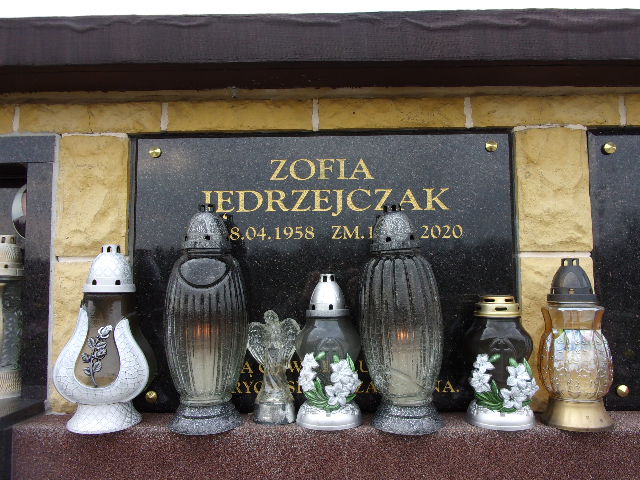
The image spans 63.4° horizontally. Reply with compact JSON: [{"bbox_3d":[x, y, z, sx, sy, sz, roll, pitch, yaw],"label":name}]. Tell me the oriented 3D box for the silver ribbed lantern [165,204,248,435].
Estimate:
[{"bbox_3d":[-0.178,0.115,0.812,0.125,0.338,0.125,0,-5,-7],"label":"silver ribbed lantern"}]

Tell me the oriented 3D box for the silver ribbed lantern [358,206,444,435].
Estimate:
[{"bbox_3d":[0.128,0.114,0.797,0.125,0.333,0.125,-1,-5,0],"label":"silver ribbed lantern"}]

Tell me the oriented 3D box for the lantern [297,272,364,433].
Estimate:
[{"bbox_3d":[0.014,0.169,0.812,0.101,0.229,0.102,-1,-5,0],"label":"lantern"}]

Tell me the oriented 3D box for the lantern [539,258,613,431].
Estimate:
[{"bbox_3d":[0.389,0.153,0.789,0.102,0.248,0.102,-1,-5,0],"label":"lantern"}]

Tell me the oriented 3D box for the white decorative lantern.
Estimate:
[{"bbox_3d":[-0.333,0.147,0.800,0.143,0.276,0.133,0,-5,-8],"label":"white decorative lantern"}]

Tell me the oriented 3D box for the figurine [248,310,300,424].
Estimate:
[{"bbox_3d":[-0.074,0.201,0.838,0.083,0.169,0.073,0,-5,-3],"label":"figurine"}]

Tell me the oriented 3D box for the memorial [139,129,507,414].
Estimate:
[{"bbox_3d":[0.005,0.054,0.899,0.644,0.471,0.030,-1,-5,1],"label":"memorial"}]

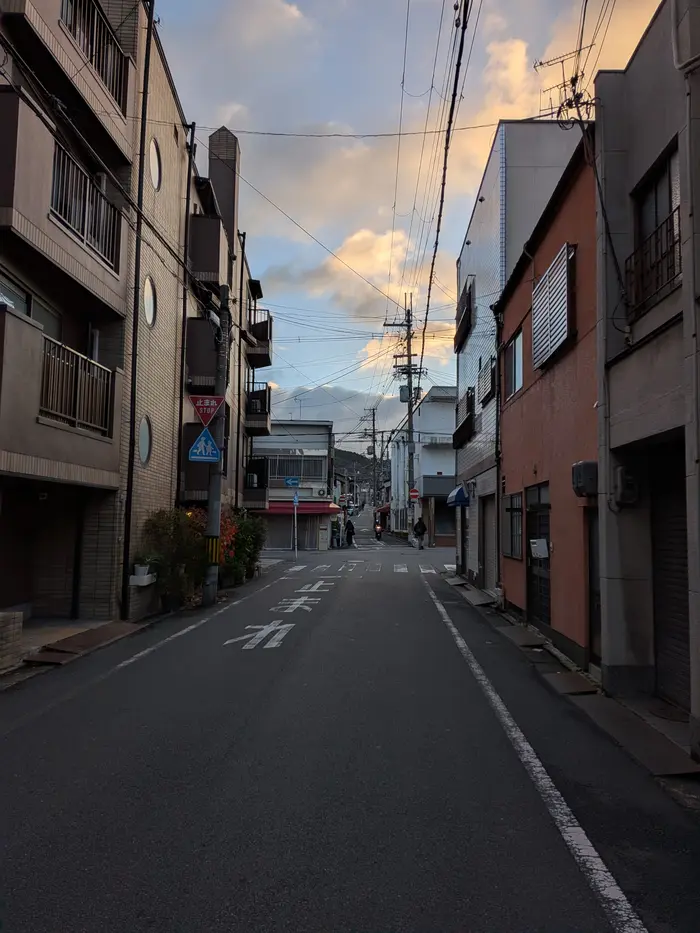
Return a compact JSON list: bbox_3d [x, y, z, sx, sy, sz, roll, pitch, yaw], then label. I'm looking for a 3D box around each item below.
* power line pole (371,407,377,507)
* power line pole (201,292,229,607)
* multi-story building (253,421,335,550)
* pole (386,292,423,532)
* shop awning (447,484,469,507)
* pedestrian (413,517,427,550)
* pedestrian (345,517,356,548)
[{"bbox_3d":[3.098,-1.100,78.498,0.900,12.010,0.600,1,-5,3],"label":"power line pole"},{"bbox_3d":[-2.477,-0.466,12.152,0.420,6.070,0.420,1,-5,3],"label":"power line pole"},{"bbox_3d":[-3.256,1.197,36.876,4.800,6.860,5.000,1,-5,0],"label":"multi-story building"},{"bbox_3d":[3.601,-3.045,41.191,2.300,16.220,1.100,1,-5,3],"label":"pole"},{"bbox_3d":[2.971,0.798,17.800,0.550,0.620,1.600,1,-5,3],"label":"shop awning"},{"bbox_3d":[3.826,3.633,35.073,0.620,1.750,0.420,1,-5,3],"label":"pedestrian"},{"bbox_3d":[0.042,4.148,40.367,0.550,1.610,0.420,1,-5,3],"label":"pedestrian"}]

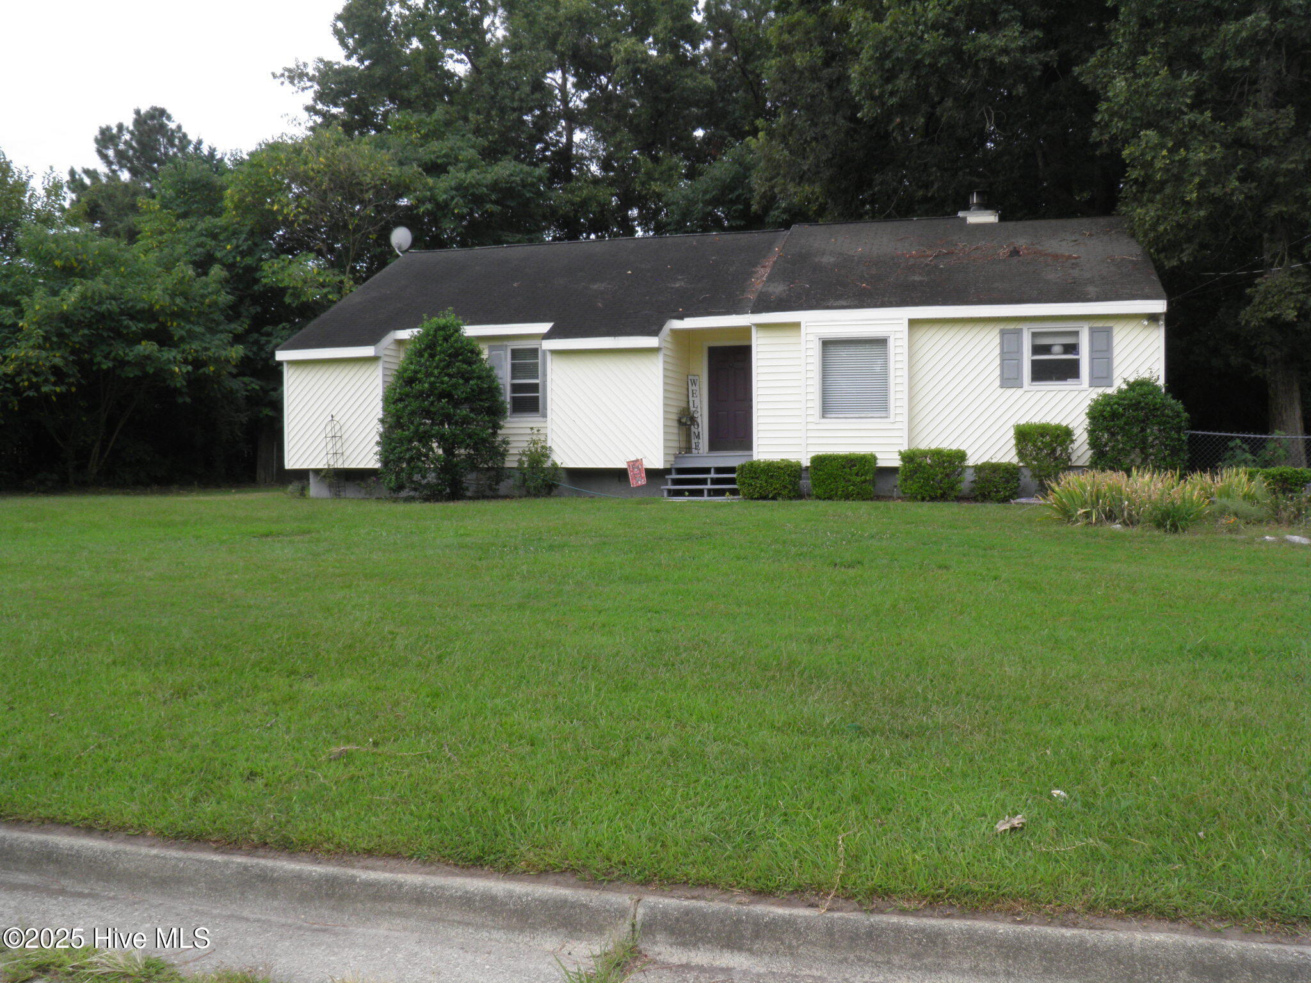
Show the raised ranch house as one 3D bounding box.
[{"bbox_3d":[1.609,-3.132,24.913,15.920,6.410,10.300,0,1,13],"label":"raised ranch house"}]

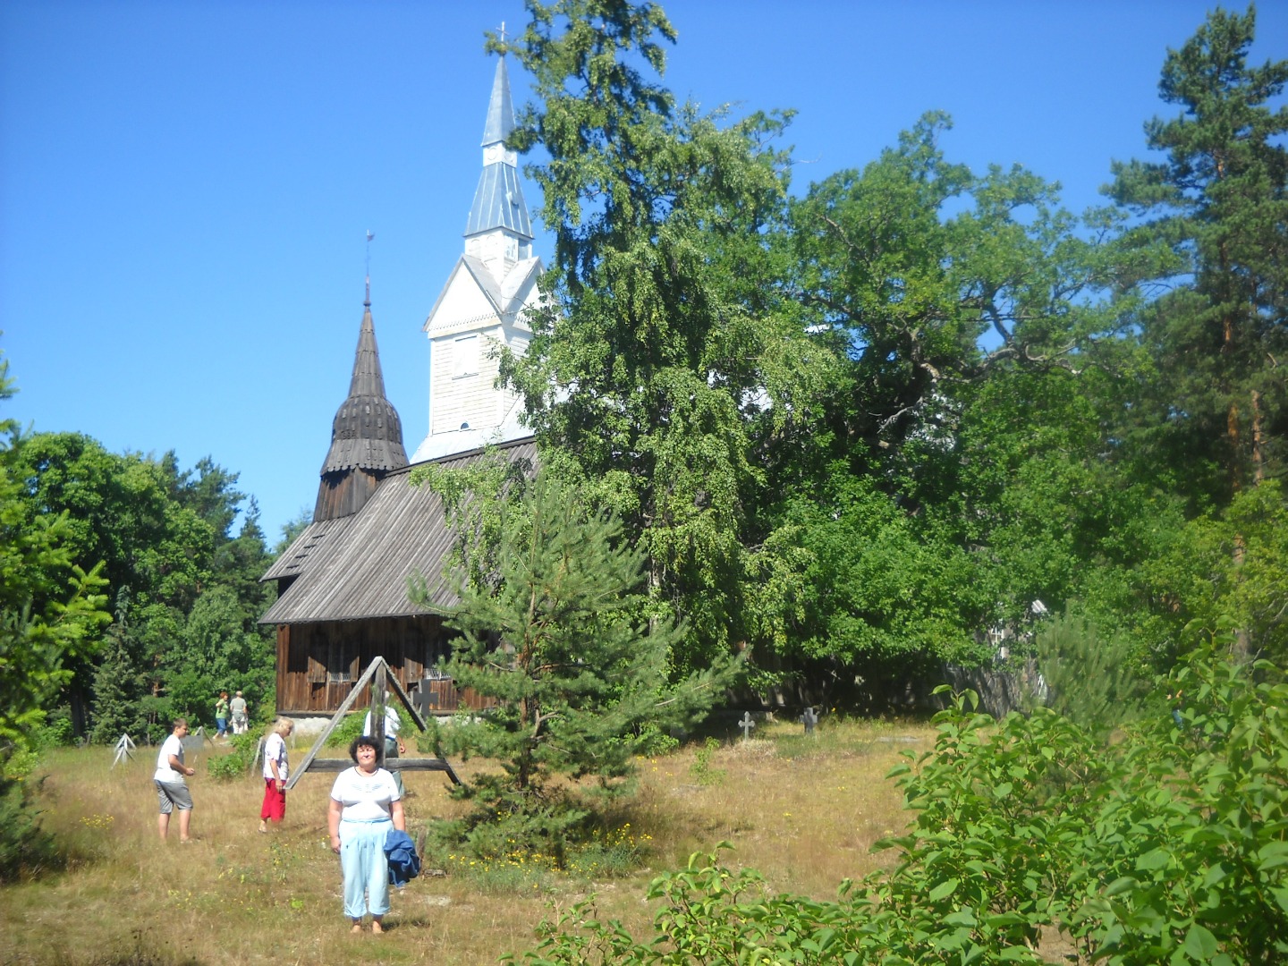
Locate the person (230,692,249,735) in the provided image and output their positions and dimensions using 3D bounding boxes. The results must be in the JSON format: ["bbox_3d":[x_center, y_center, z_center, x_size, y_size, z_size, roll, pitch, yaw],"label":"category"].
[{"bbox_3d":[-15.712,8.970,59.331,0.620,1.684,0.380,2,-8,-11],"label":"person"}]

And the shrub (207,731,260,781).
[{"bbox_3d":[-8.626,5.753,32.015,1.150,1.041,1.100,1,-8,-7],"label":"shrub"}]

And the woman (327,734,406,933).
[{"bbox_3d":[-2.280,2.872,12.526,0.660,1.601,0.380,1,-8,-10],"label":"woman"}]

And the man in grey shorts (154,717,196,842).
[{"bbox_3d":[-6.323,3.987,20.548,0.530,1.654,0.480,1,-8,-6],"label":"man in grey shorts"}]

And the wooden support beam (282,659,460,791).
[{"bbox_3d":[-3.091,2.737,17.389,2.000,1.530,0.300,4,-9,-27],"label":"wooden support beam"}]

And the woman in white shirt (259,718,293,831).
[{"bbox_3d":[-5.152,4.078,21.343,0.450,1.593,0.480,1,-8,-5],"label":"woman in white shirt"}]

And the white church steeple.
[{"bbox_3d":[-6.753,-10.221,68.027,5.200,18.725,5.200,-6,-10,36],"label":"white church steeple"}]

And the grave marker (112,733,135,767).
[{"bbox_3d":[-12.620,6.508,37.067,0.560,0.880,0.350,3,-9,-18],"label":"grave marker"}]

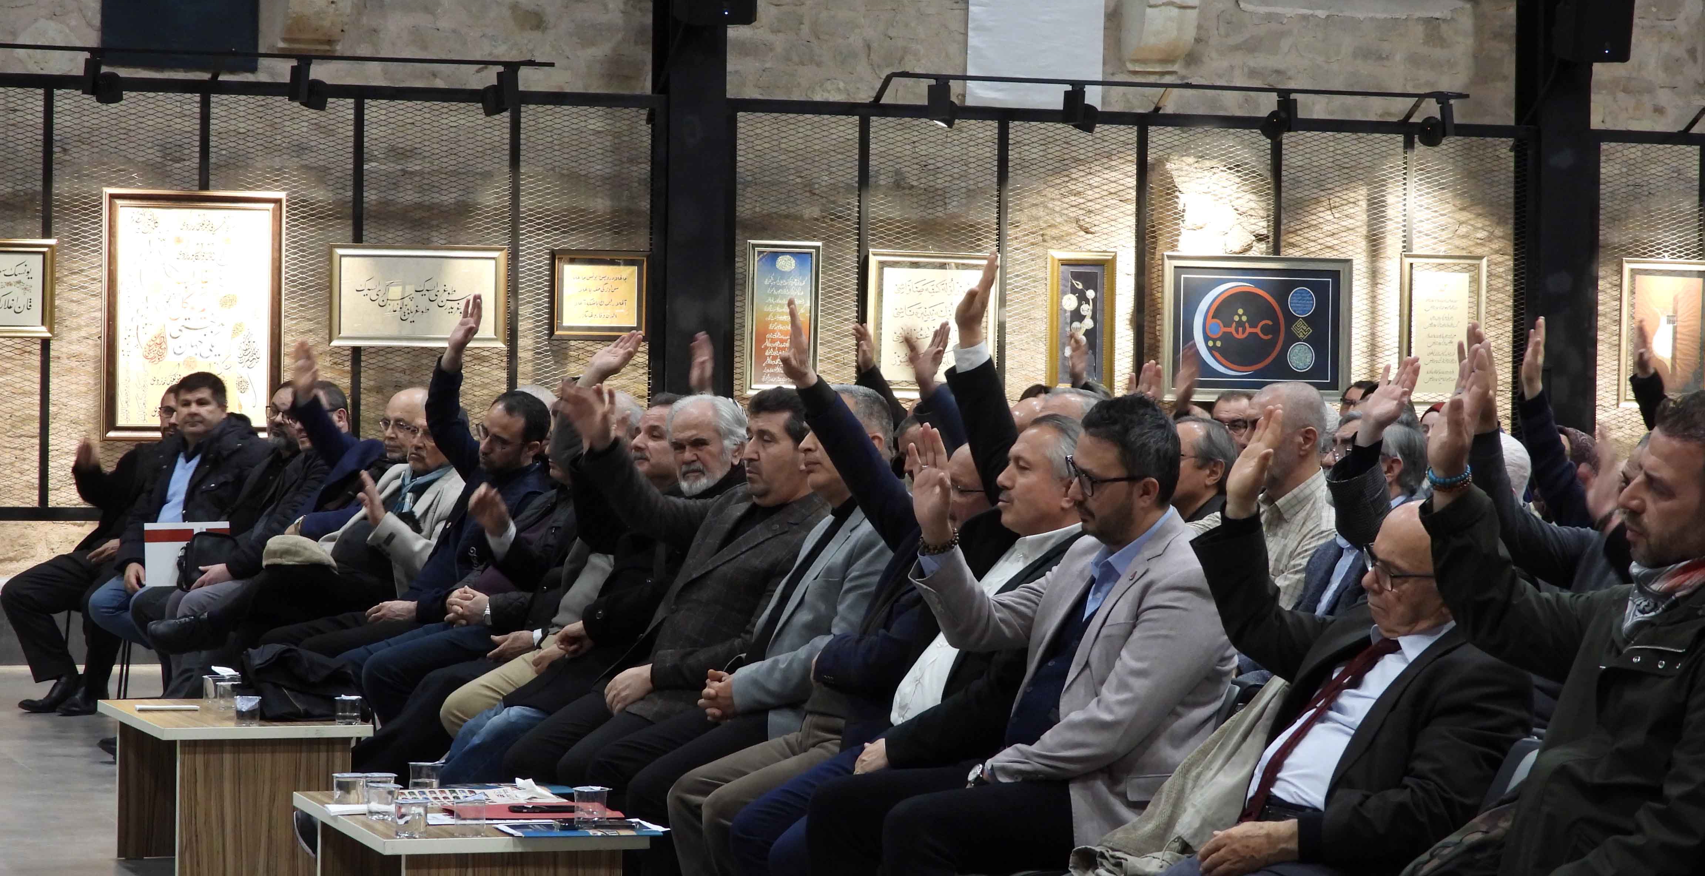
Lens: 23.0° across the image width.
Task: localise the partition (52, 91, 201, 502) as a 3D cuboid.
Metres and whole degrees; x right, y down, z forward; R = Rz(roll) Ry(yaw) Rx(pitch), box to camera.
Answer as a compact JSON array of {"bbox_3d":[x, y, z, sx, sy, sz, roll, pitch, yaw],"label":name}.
[{"bbox_3d":[-3.280,-0.623,18.861,0.663,1.880,0.040,1,1,-19],"label":"partition"}]

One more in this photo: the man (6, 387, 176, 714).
[{"bbox_3d":[-2.853,0.425,16.196,0.820,1.250,0.600,0,1,-20],"label":"man"}]

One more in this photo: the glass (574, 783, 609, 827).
[{"bbox_3d":[-0.539,0.765,8.652,0.072,0.073,0.072,1,1,0],"label":"glass"}]

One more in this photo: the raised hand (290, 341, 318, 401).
[{"bbox_3d":[-1.839,-0.228,14.065,0.085,0.195,0.055,-5,1,41],"label":"raised hand"}]

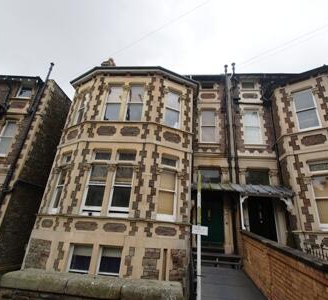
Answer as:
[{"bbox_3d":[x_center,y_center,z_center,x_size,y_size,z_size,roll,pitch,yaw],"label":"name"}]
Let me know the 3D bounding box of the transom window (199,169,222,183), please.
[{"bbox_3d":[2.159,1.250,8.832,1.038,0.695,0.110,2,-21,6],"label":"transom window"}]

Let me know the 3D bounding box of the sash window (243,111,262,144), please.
[{"bbox_3d":[4.434,-1.114,9.441,0.896,1.879,0.120,2,-21,6],"label":"sash window"}]

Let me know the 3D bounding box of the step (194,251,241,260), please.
[{"bbox_3d":[1.945,4.065,7.054,1.724,0.180,0.460,2,-21,6],"label":"step"}]

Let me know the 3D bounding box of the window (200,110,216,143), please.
[{"bbox_3d":[2.295,-1.189,9.672,0.835,1.879,0.120,2,-21,6],"label":"window"}]

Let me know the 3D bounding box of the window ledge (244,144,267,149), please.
[{"bbox_3d":[4.333,-0.153,8.902,1.012,0.153,0.220,2,-21,6],"label":"window ledge"}]

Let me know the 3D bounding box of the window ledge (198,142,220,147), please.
[{"bbox_3d":[2.196,-0.228,9.132,1.062,0.153,0.220,2,-21,6],"label":"window ledge"}]

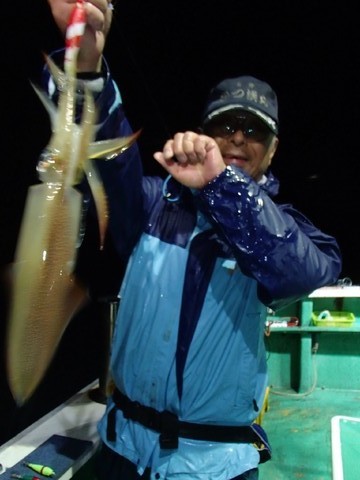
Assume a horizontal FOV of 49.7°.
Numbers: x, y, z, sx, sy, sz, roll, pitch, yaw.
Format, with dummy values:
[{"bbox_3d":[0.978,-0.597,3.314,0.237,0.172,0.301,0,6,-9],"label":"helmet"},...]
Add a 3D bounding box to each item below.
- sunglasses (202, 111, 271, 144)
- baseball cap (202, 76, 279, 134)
[{"bbox_3d":[0.143,-0.277,0.978,0.150,0.048,0.150,8,12,4],"label":"sunglasses"},{"bbox_3d":[0.151,-0.334,0.961,0.178,0.125,0.250,8,12,4],"label":"baseball cap"}]

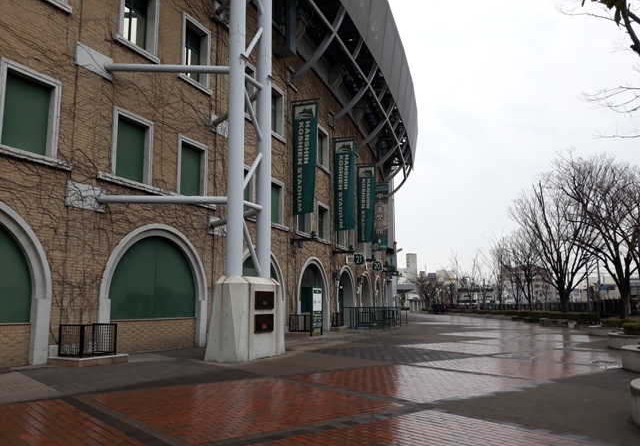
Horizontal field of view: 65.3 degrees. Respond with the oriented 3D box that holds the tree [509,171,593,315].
[{"bbox_3d":[19.648,1.990,42.005,7.573,12.153,7.194,-1,-9,0],"label":"tree"}]

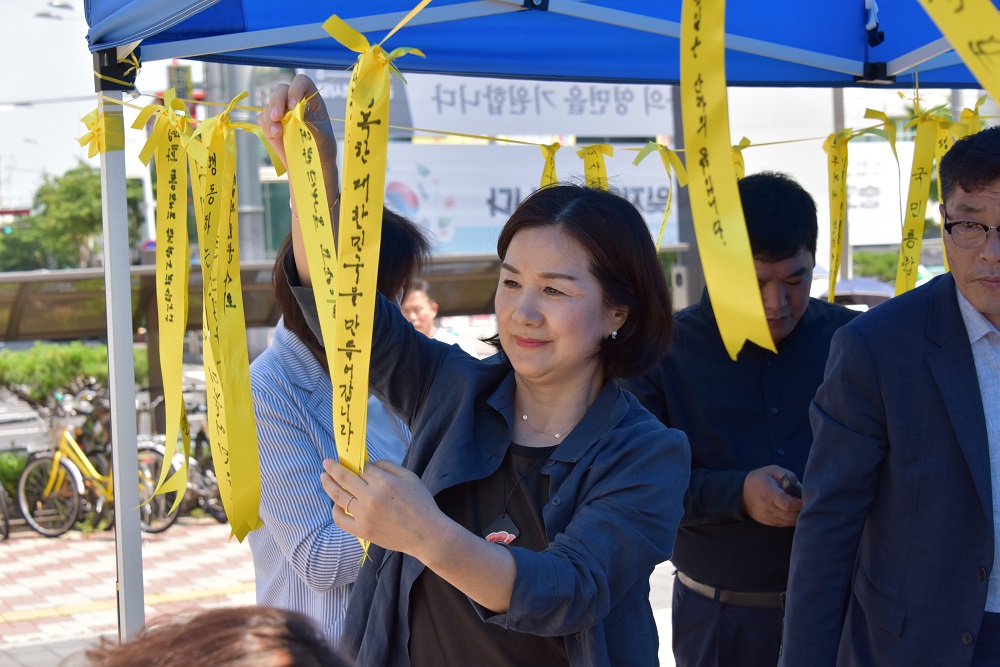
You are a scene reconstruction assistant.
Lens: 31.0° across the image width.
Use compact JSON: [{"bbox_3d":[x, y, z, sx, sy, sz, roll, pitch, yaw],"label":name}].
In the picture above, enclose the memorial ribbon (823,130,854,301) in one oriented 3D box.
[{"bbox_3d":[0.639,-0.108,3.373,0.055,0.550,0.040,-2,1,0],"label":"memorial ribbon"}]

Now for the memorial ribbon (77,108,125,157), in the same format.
[{"bbox_3d":[-0.591,-0.298,2.680,0.075,0.073,0.055,-2,1,-11],"label":"memorial ribbon"}]

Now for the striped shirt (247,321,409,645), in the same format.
[{"bbox_3d":[-0.215,0.285,2.850,0.280,0.640,0.410,-2,1,31],"label":"striped shirt"}]

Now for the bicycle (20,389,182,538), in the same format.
[{"bbox_3d":[-3.016,0.987,13.600,1.620,1.040,0.550,-2,1,28],"label":"bicycle"}]

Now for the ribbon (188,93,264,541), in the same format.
[{"bbox_3d":[-0.415,-0.026,2.740,0.115,0.680,0.080,-2,1,-9],"label":"ribbon"}]

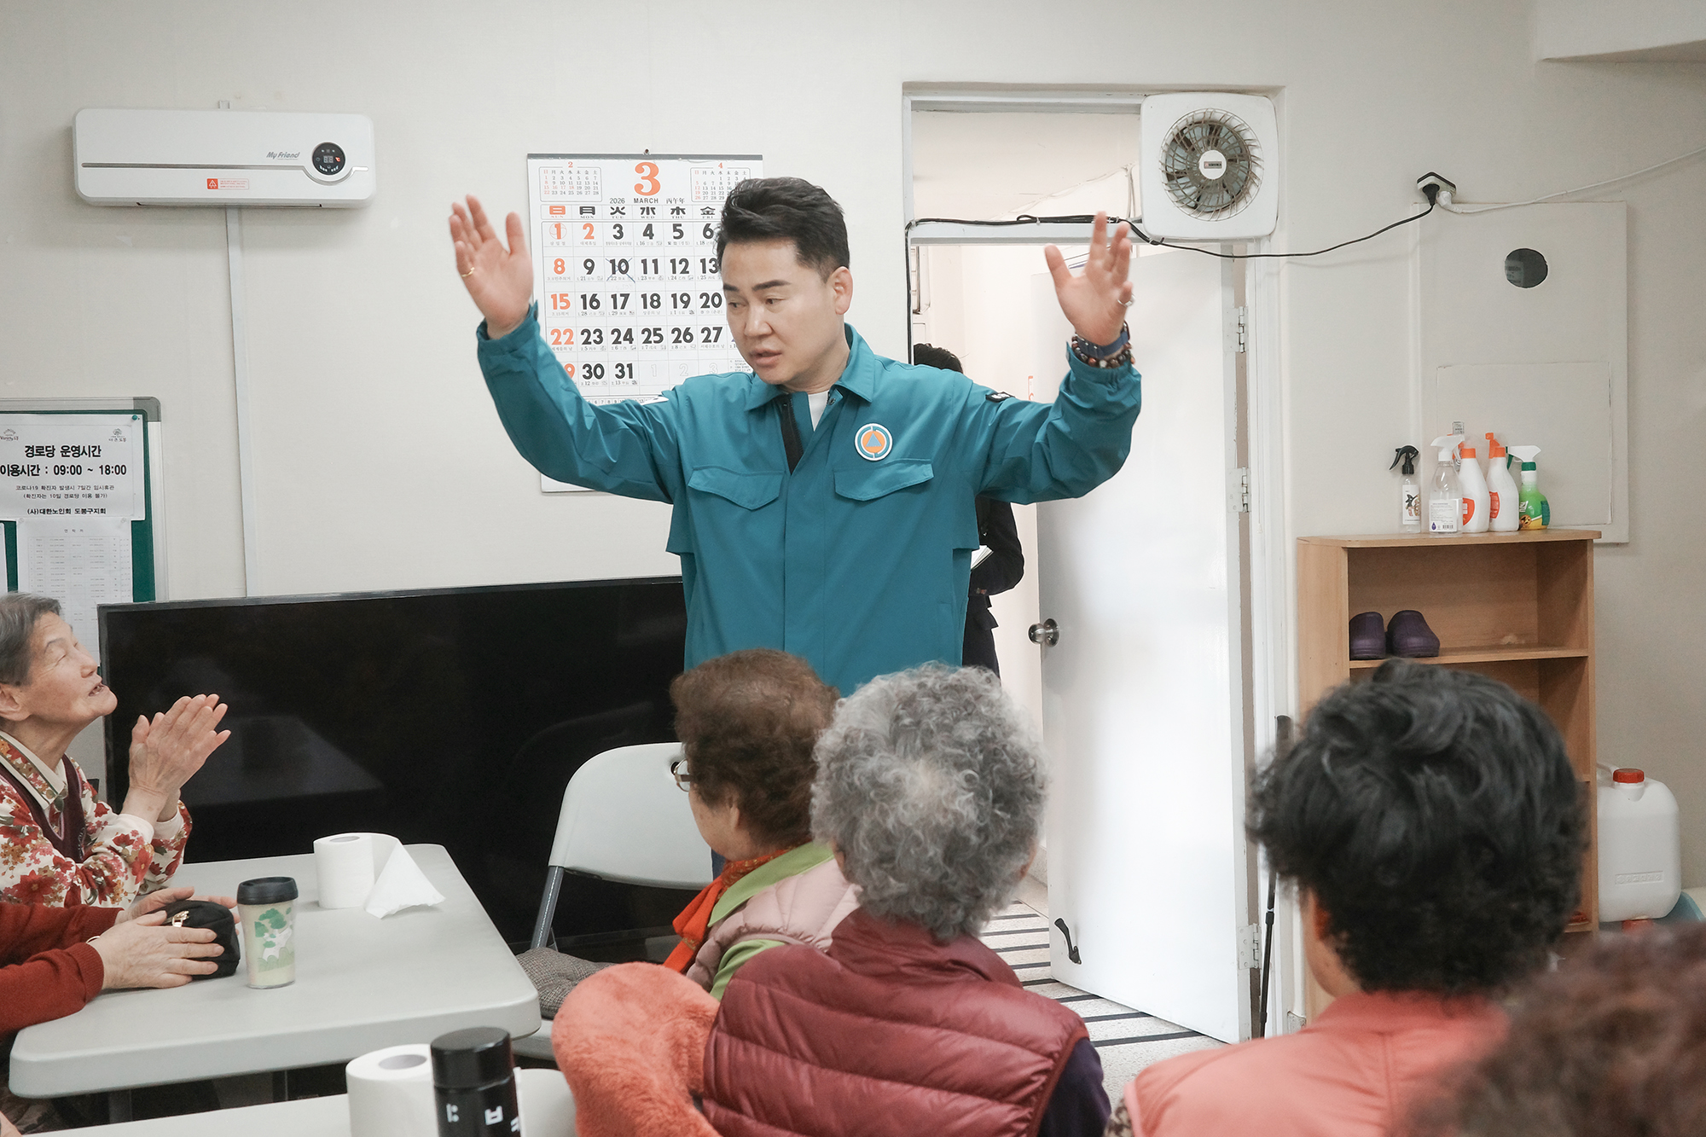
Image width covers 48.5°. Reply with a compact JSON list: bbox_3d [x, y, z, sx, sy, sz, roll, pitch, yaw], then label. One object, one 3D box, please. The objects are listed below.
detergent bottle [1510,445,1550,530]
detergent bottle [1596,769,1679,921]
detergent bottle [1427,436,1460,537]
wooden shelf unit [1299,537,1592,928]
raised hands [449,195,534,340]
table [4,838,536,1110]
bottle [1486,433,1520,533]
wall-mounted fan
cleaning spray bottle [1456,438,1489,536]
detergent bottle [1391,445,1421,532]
[{"bbox_3d":[1.690,-0.201,4.735,0.111,0.209,0.066,-3,3,-22],"label":"detergent bottle"},{"bbox_3d":[1.906,0.679,4.784,0.227,0.371,0.263,-2,3,-12],"label":"detergent bottle"},{"bbox_3d":[1.466,-0.207,4.685,0.089,0.239,0.069,-2,3,-7],"label":"detergent bottle"},{"bbox_3d":[1.481,0.531,4.699,0.692,1.235,0.263,-2,3,-12],"label":"wooden shelf unit"},{"bbox_3d":[-0.443,-0.372,2.340,0.088,0.170,0.060,-15,7,-30],"label":"raised hands"},{"bbox_3d":[-0.909,0.946,3.053,0.669,0.737,1.238,-3,3,-18],"label":"table"},{"bbox_3d":[1.617,-0.214,4.718,0.073,0.241,0.093,1,4,36],"label":"bottle"},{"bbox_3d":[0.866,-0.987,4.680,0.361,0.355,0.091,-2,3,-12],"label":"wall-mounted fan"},{"bbox_3d":[1.535,-0.209,4.700,0.073,0.237,0.096,1,4,43],"label":"cleaning spray bottle"},{"bbox_3d":[1.373,-0.195,4.706,0.076,0.219,0.051,-3,3,-17],"label":"detergent bottle"}]

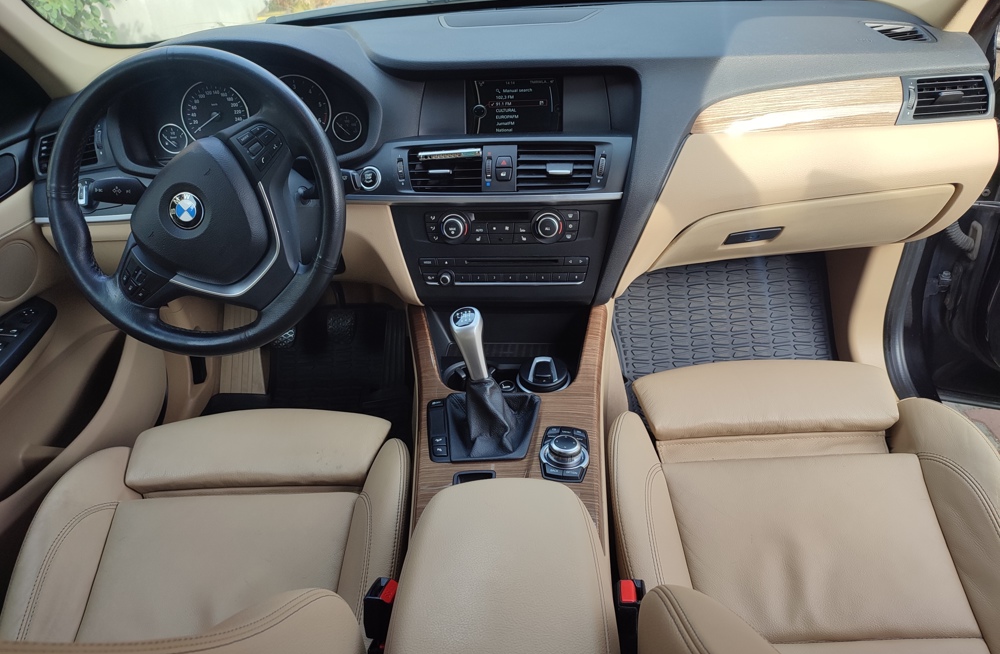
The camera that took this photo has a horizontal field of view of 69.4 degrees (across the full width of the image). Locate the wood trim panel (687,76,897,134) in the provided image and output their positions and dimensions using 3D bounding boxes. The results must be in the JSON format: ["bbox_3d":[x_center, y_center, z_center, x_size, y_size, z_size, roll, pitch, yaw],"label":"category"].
[{"bbox_3d":[0.413,-0.314,1.026,0.295,0.070,0.040,-2,17,4],"label":"wood trim panel"}]

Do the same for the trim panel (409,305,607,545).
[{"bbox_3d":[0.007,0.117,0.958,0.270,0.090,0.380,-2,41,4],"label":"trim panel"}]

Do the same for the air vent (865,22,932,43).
[{"bbox_3d":[0.589,-0.436,1.067,0.070,0.022,0.090,-2,38,4],"label":"air vent"}]

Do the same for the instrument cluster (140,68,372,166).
[{"bbox_3d":[-0.368,-0.317,1.091,0.340,0.140,0.060,-2,16,4],"label":"instrument cluster"}]

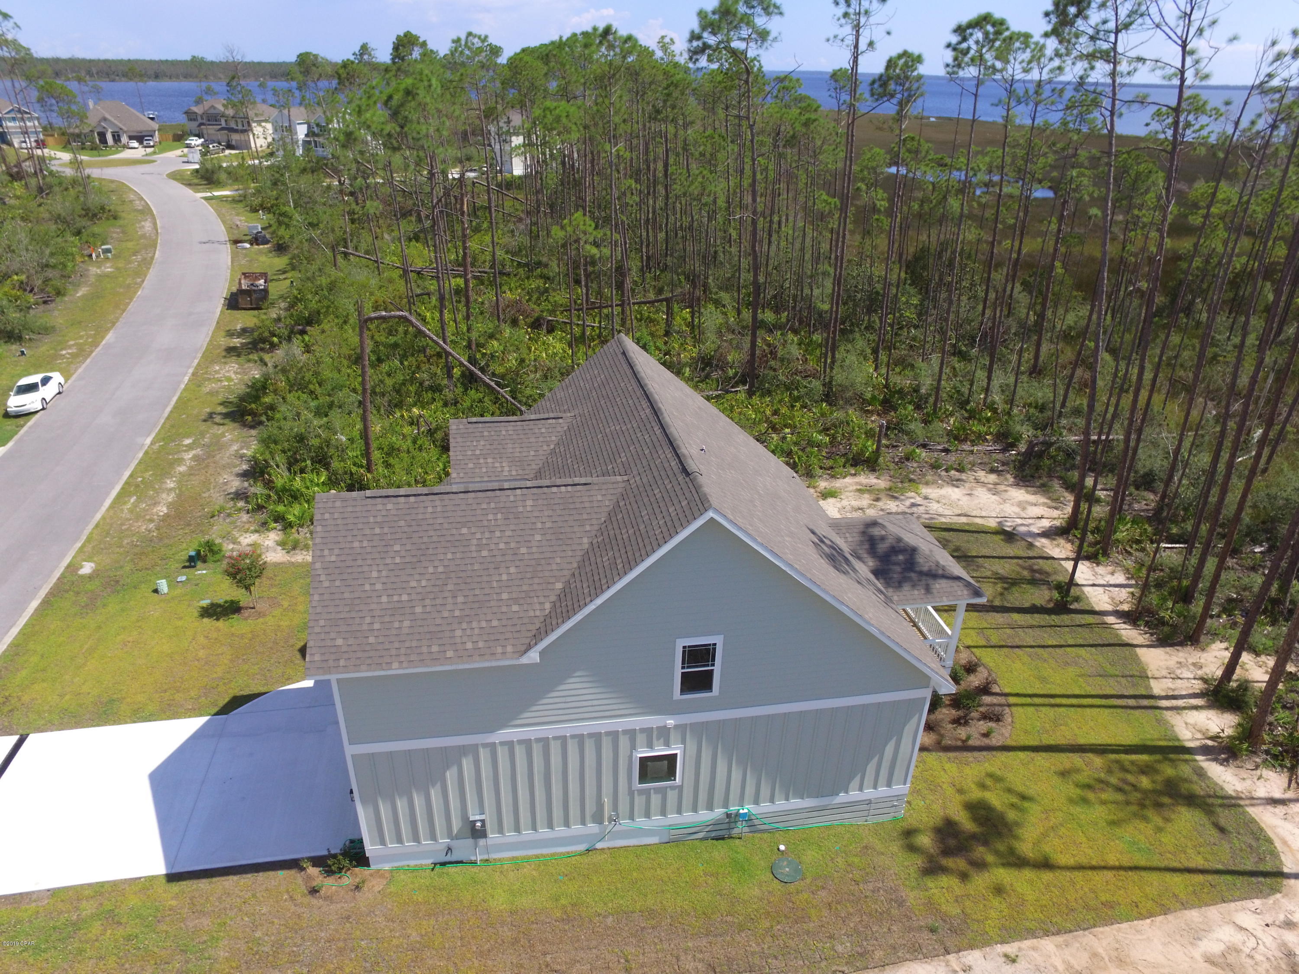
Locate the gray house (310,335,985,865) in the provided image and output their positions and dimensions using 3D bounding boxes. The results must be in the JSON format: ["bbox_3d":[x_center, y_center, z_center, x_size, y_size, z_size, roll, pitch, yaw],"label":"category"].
[{"bbox_3d":[0.889,2.042,22.542,18.165,9.933,11.866,-3,29,-10],"label":"gray house"}]

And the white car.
[{"bbox_3d":[-37.514,-5.790,45.813,1.760,1.380,4.600,-7,30,-17],"label":"white car"}]

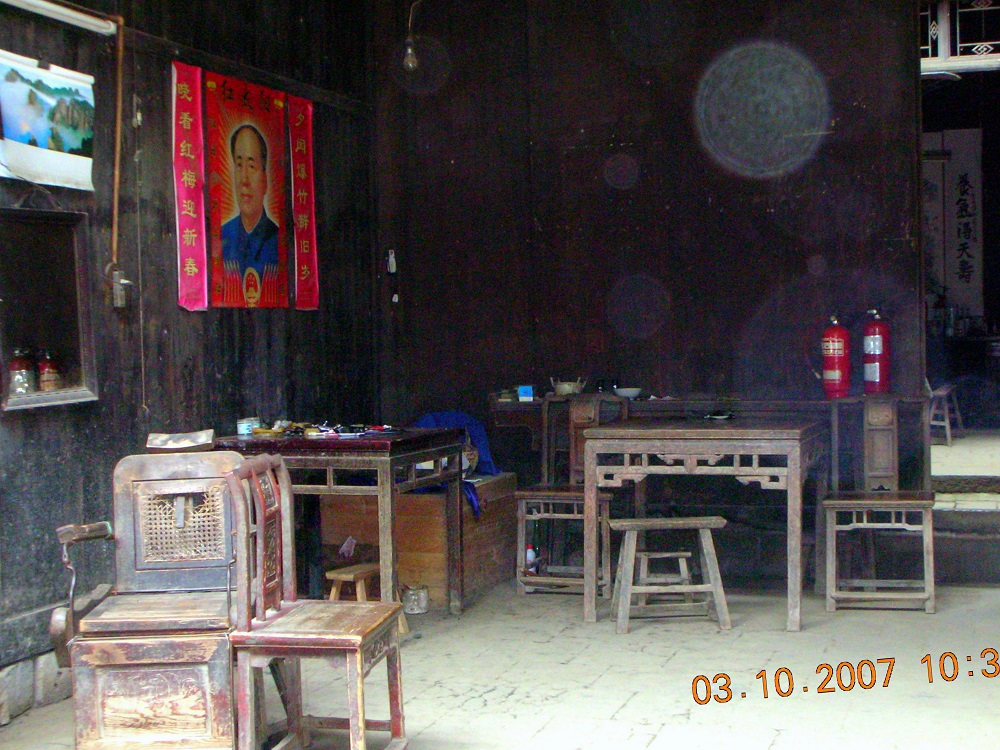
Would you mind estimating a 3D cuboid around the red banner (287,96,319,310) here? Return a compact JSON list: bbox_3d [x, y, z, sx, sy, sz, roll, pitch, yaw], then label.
[{"bbox_3d":[-0.984,-0.864,6.735,0.020,1.063,0.228,-1,2,23],"label":"red banner"}]

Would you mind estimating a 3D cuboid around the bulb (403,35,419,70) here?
[{"bbox_3d":[-0.381,-1.367,5.650,0.065,0.145,0.065,-2,2,0],"label":"bulb"}]

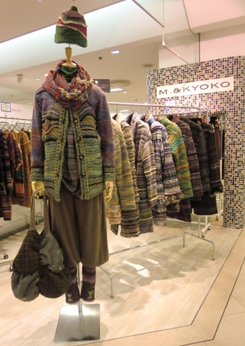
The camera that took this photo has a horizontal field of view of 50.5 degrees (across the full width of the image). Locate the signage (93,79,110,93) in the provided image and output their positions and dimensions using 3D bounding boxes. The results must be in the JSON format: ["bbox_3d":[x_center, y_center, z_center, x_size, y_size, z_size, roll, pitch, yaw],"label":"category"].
[{"bbox_3d":[-0.493,-1.921,5.769,0.480,0.330,0.040,-3,7,-10],"label":"signage"}]

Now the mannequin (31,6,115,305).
[{"bbox_3d":[-0.311,-0.072,1.648,0.520,1.862,0.340,-2,7,-8],"label":"mannequin"}]

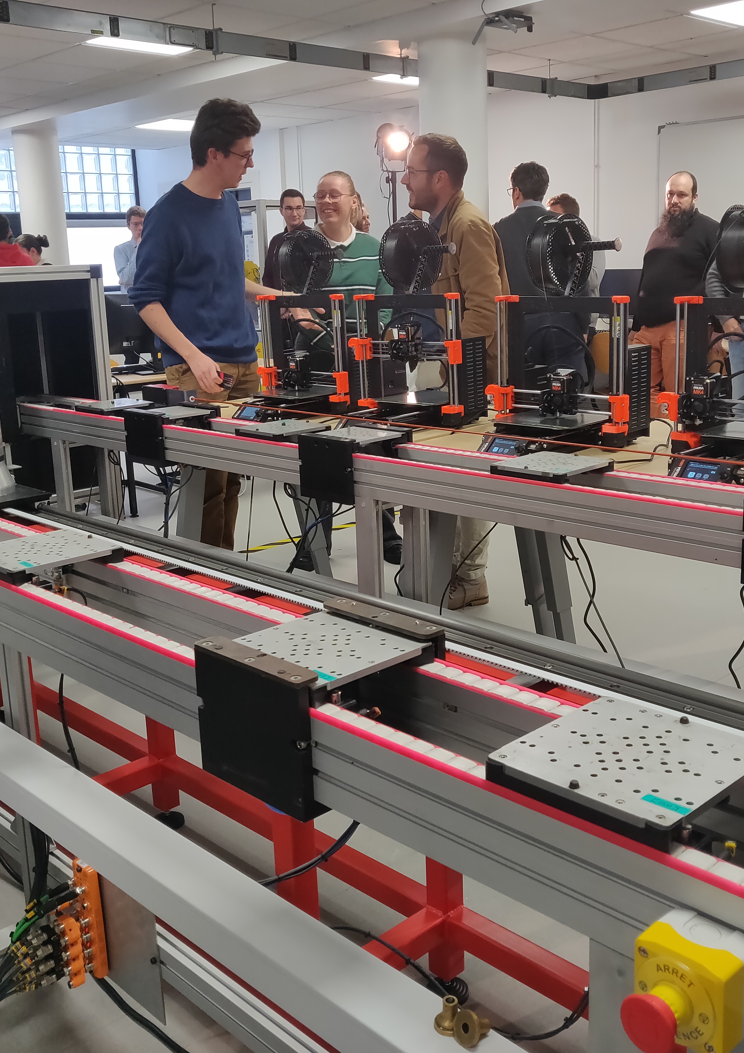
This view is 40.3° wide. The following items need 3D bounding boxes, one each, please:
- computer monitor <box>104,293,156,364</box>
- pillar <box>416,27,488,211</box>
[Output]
[{"bbox_3d":[-1.269,-1.022,5.334,0.510,0.400,0.190,-12,17,-34],"label":"computer monitor"},{"bbox_3d":[0.478,-1.465,5.799,0.372,2.410,0.372,-1,14,5],"label":"pillar"}]

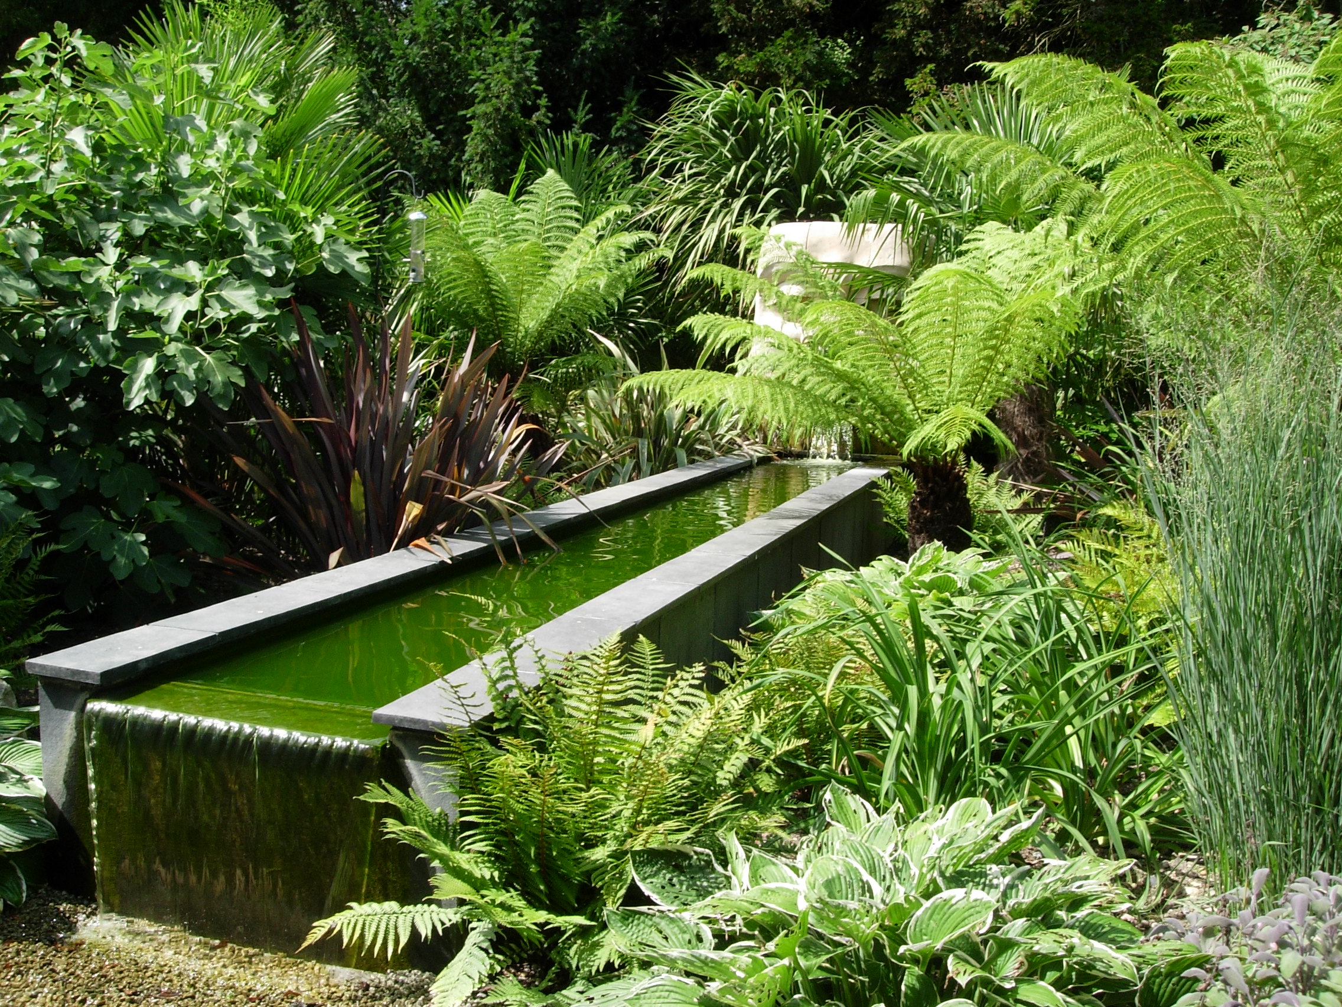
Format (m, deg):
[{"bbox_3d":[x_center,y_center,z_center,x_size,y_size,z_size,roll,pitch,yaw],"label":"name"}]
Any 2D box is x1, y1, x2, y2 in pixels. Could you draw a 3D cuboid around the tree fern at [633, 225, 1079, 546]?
[{"bbox_3d":[0.977,-0.496,7.956,2.390,1.865,2.100,4,7,0],"label":"tree fern"}]

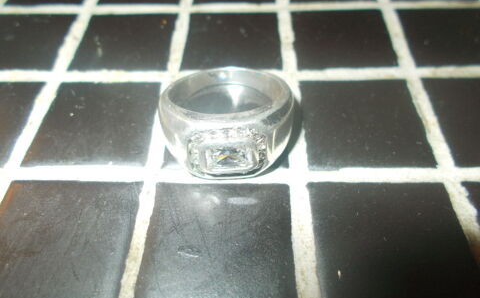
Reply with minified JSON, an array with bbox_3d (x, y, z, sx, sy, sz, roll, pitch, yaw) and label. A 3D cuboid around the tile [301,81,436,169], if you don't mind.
[{"bbox_3d":[0.022,-0.004,0.069,0.022,0.004,0.022,0,53,3],"label":"tile"}]

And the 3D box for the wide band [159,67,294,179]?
[{"bbox_3d":[-0.002,-0.008,0.062,0.024,0.013,0.025,0,53,3],"label":"wide band"}]

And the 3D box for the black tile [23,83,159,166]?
[{"bbox_3d":[-0.027,-0.004,0.071,0.022,0.004,0.022,0,53,3],"label":"black tile"}]

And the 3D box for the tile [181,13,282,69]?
[{"bbox_3d":[-0.002,-0.024,0.085,0.022,0.004,0.022,0,53,3],"label":"tile"}]

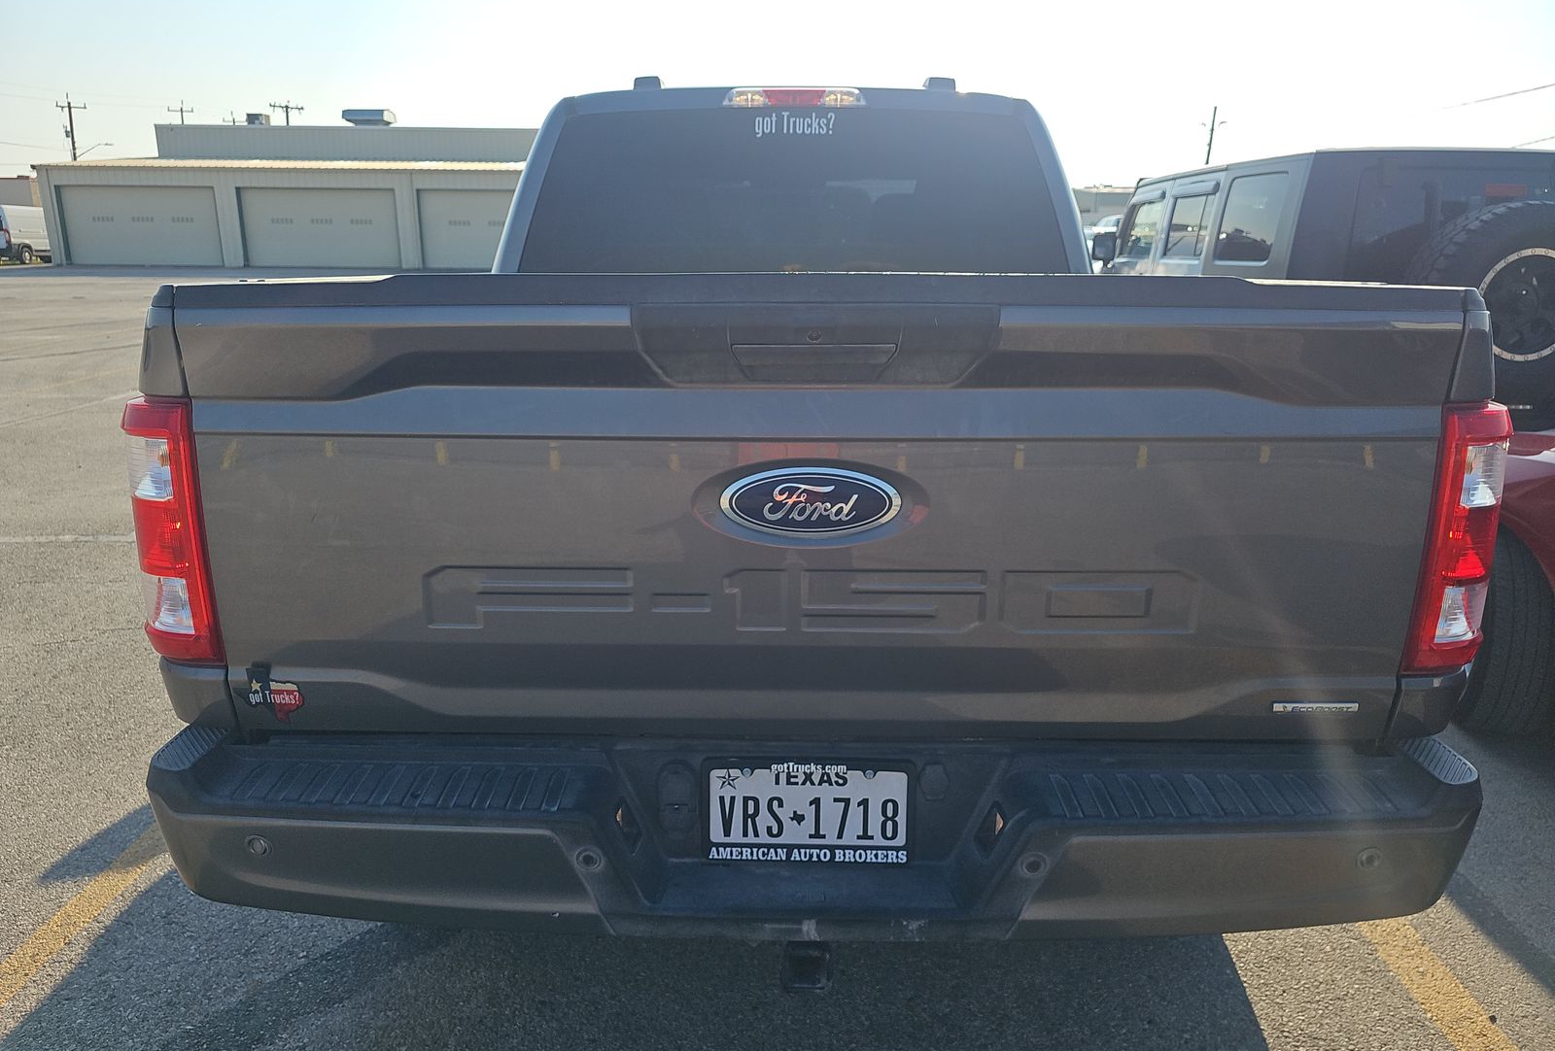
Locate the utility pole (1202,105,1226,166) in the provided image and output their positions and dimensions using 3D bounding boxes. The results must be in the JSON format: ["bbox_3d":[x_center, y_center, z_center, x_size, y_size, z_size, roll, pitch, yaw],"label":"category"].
[{"bbox_3d":[32.285,-25.765,77.832,1.700,10.950,0.350,1,16,0],"label":"utility pole"}]

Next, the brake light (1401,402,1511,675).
[{"bbox_3d":[1.000,0.013,1.559,0.135,0.400,0.150,1,16,0],"label":"brake light"}]

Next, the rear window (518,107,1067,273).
[{"bbox_3d":[0.061,-1.027,3.243,1.730,0.545,0.090,1,1,0],"label":"rear window"}]

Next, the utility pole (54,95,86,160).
[{"bbox_3d":[-54.199,-27.675,80.679,2.350,11.300,0.350,1,16,0],"label":"utility pole"}]

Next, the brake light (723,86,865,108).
[{"bbox_3d":[0.054,-1.337,3.238,0.445,0.062,0.065,1,16,0],"label":"brake light"}]

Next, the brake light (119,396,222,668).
[{"bbox_3d":[-0.891,0.000,1.561,0.135,0.400,0.150,1,16,0],"label":"brake light"}]

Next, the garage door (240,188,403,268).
[{"bbox_3d":[-18.439,-12.014,41.762,6.370,3.100,0.150,1,16,0],"label":"garage door"}]

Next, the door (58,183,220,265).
[{"bbox_3d":[-25.668,-12.107,41.758,6.370,3.100,0.150,1,16,0],"label":"door"}]

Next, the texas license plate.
[{"bbox_3d":[0.046,0.421,1.519,0.308,0.165,0.015,1,12,0],"label":"texas license plate"}]

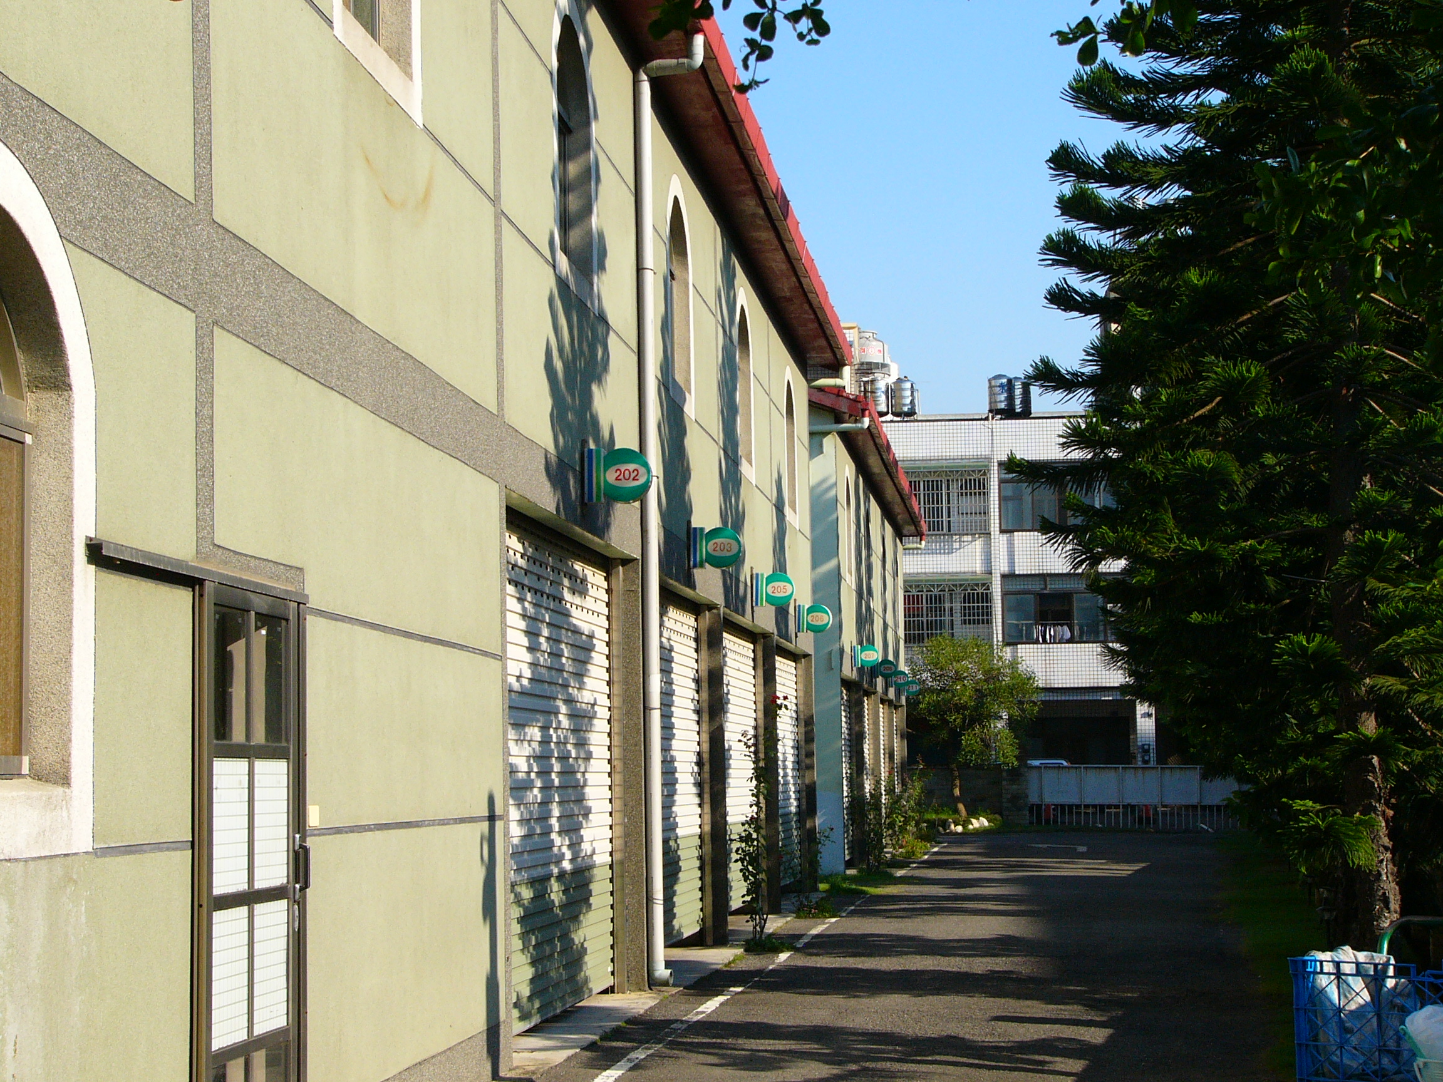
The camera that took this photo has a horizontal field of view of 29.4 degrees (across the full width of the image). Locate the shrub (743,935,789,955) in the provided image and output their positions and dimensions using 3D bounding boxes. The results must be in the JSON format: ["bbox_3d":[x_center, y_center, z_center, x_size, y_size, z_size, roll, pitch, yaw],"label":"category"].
[{"bbox_3d":[0.397,3.444,23.579,0.420,0.150,0.380,-1,-5,6],"label":"shrub"}]

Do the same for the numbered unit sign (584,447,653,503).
[{"bbox_3d":[-0.643,-0.422,17.244,0.430,0.355,0.100,-1,-5,6],"label":"numbered unit sign"}]

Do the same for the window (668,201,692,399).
[{"bbox_3d":[-0.422,-2.026,22.488,0.200,1.530,1.370,-1,-5,6],"label":"window"}]

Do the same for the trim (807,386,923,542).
[{"bbox_3d":[3.038,-1.171,52.477,0.950,0.520,23.800,-1,-5,6],"label":"trim"}]

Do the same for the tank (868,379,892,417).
[{"bbox_3d":[4.643,-4.291,82.000,0.740,1.200,0.740,-1,-5,6],"label":"tank"}]

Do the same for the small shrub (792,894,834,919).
[{"bbox_3d":[1.014,3.927,29.612,0.460,0.230,0.420,-1,-5,6],"label":"small shrub"}]

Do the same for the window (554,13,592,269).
[{"bbox_3d":[-0.997,-2.475,17.289,0.200,1.530,1.400,-1,-5,6],"label":"window"}]

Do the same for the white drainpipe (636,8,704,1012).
[{"bbox_3d":[-0.331,-0.296,19.915,0.490,6.950,0.120,-1,-5,6],"label":"white drainpipe"}]

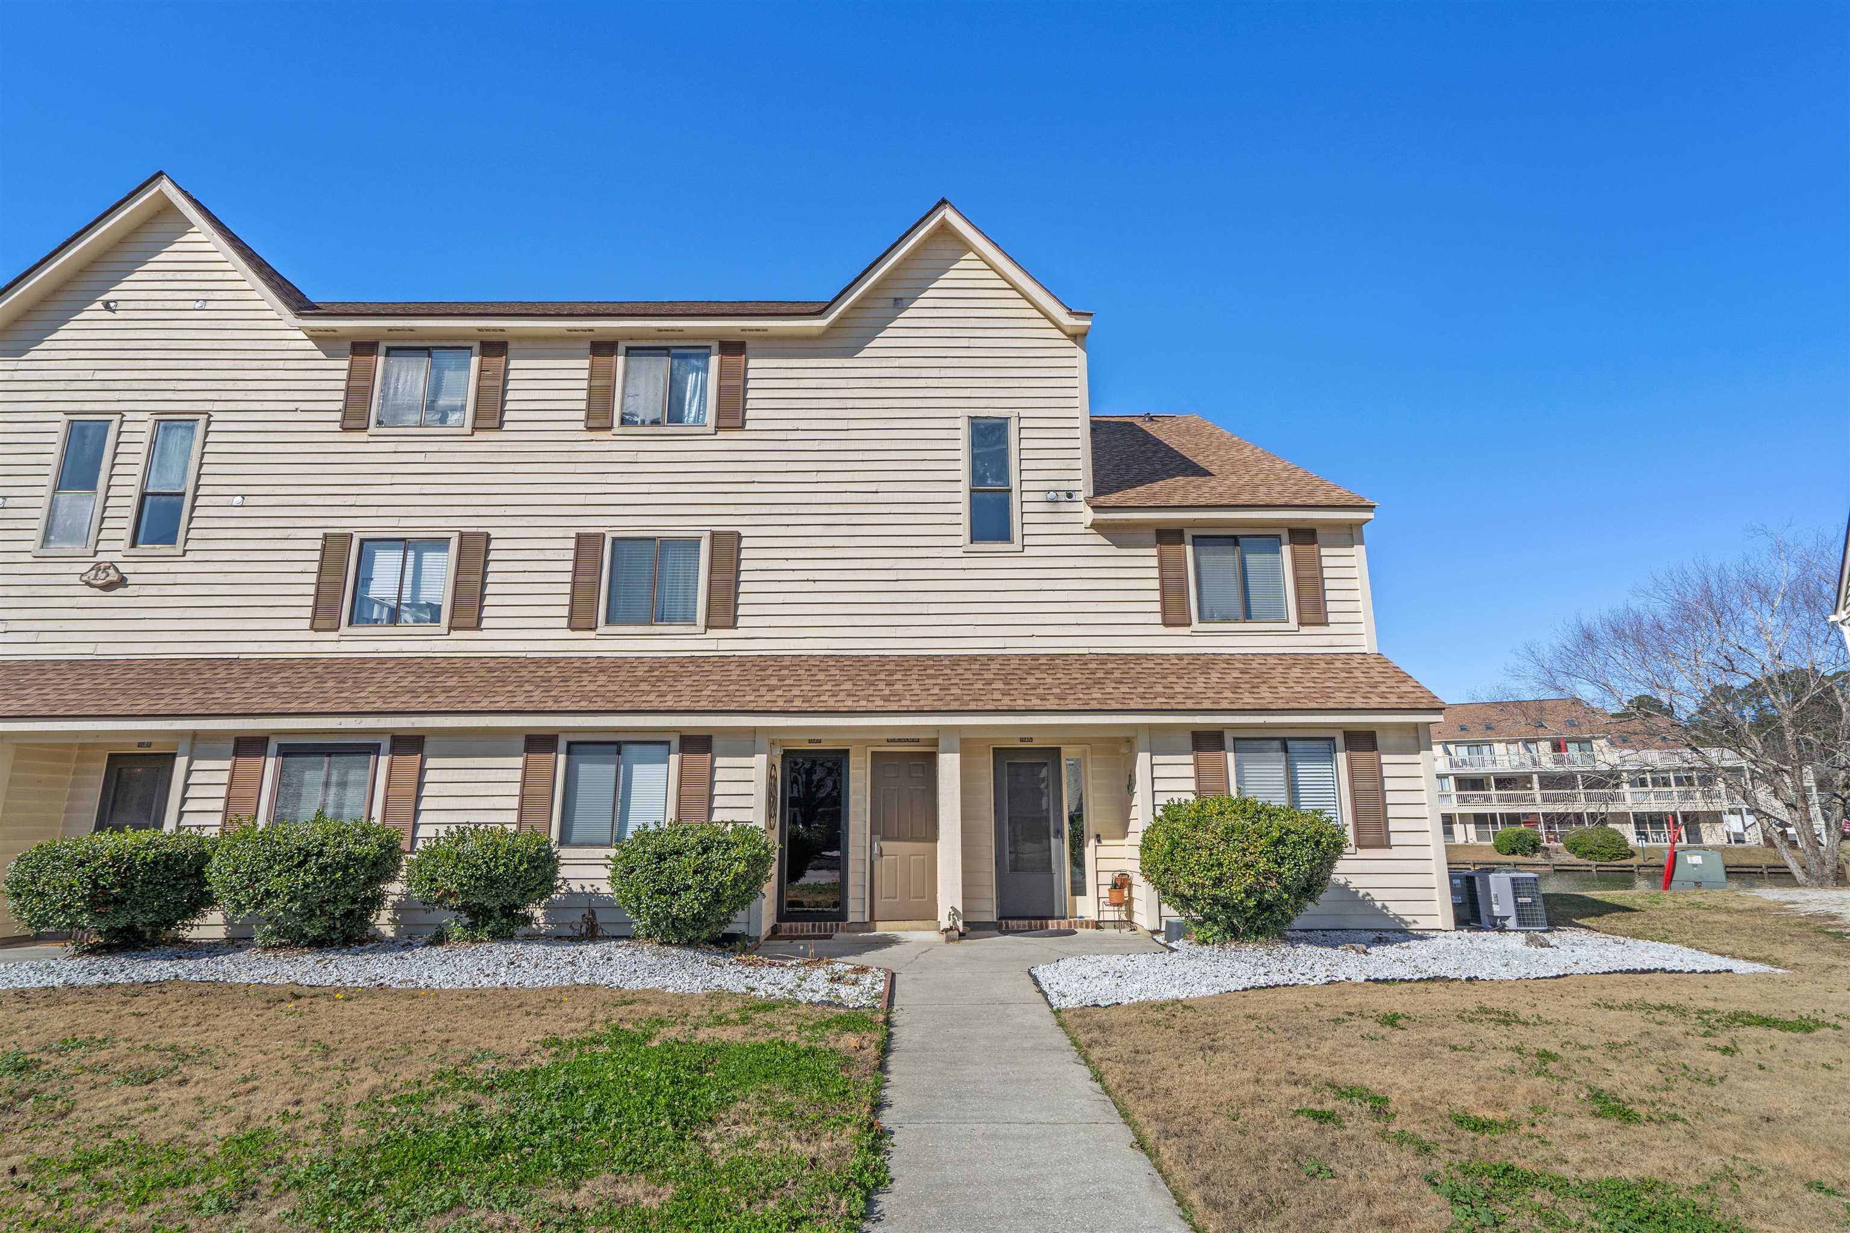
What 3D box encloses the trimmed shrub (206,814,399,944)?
[{"bbox_3d":[-6.373,2.732,9.022,1.780,1.360,1.600,0,-13,-1],"label":"trimmed shrub"}]

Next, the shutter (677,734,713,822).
[{"bbox_3d":[-2.646,2.004,10.003,0.375,1.300,0.040,0,-13,-1],"label":"shutter"}]

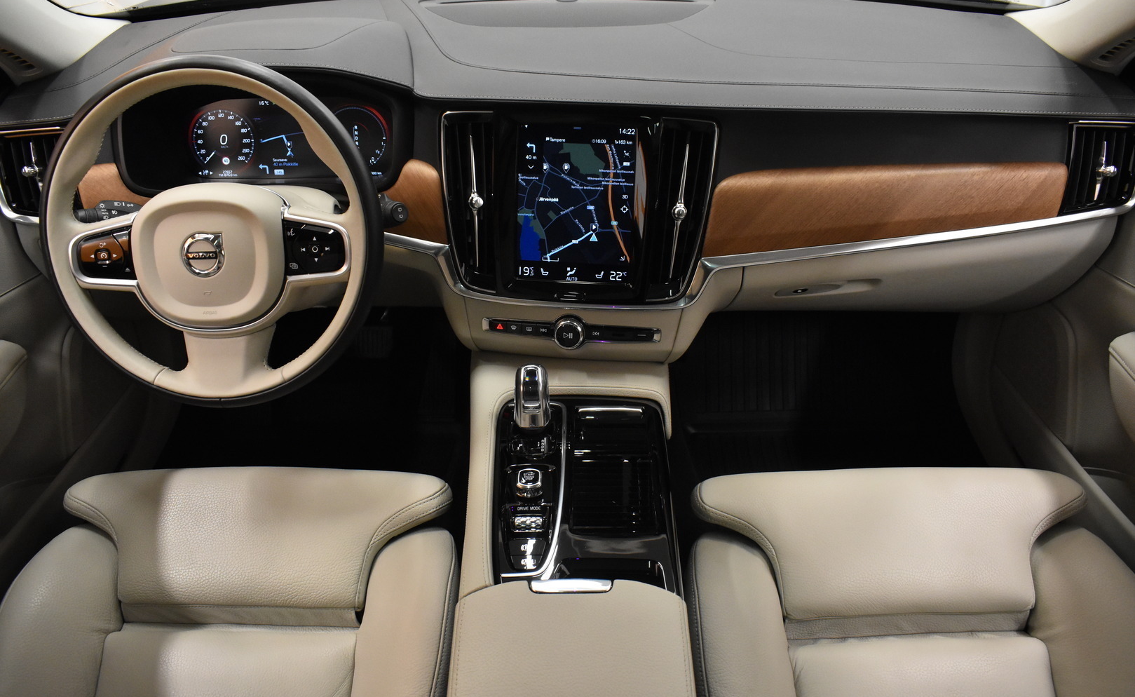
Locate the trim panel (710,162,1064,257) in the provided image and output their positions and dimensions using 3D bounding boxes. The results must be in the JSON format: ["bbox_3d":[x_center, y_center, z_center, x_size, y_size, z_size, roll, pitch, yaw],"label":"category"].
[{"bbox_3d":[0.372,-0.164,1.021,0.425,0.105,0.050,0,25,0],"label":"trim panel"}]

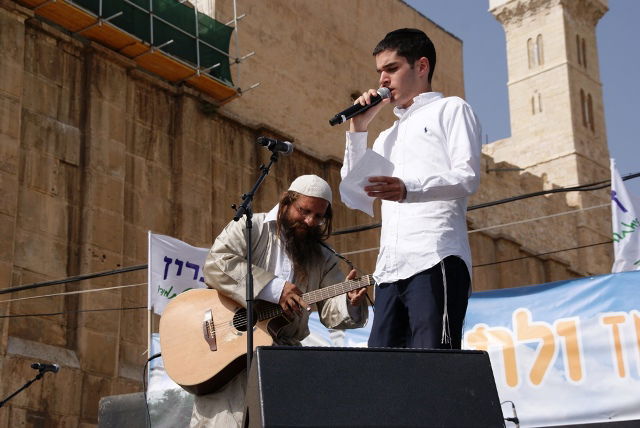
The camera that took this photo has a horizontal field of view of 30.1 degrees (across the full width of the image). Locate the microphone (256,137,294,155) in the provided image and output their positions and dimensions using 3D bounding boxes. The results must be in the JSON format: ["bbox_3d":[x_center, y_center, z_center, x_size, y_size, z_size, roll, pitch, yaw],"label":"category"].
[{"bbox_3d":[-0.174,-0.266,4.591,0.051,0.051,0.260,-10,-8,27],"label":"microphone"}]

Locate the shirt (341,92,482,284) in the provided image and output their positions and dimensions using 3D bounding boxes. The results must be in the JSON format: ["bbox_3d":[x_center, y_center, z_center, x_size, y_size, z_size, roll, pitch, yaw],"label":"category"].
[{"bbox_3d":[0.332,-0.084,4.280,0.380,0.750,0.480,12,-21,-40],"label":"shirt"}]

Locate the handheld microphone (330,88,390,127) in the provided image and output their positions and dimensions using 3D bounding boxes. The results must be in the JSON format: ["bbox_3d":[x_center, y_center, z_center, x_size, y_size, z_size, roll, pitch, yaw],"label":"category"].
[{"bbox_3d":[0.149,-0.383,4.284,0.260,0.051,0.051,-29,-9,-17],"label":"handheld microphone"}]

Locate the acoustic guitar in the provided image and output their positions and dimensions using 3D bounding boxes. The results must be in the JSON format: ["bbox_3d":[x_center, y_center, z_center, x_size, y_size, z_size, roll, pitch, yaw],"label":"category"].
[{"bbox_3d":[-0.120,0.374,4.607,1.028,0.400,0.120,-18,-29,11],"label":"acoustic guitar"}]

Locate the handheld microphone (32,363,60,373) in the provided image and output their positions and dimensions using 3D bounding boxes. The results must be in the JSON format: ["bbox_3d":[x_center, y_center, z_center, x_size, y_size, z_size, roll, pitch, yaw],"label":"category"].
[{"bbox_3d":[-1.448,0.814,6.311,0.051,0.051,0.260,-7,-12,20],"label":"handheld microphone"}]

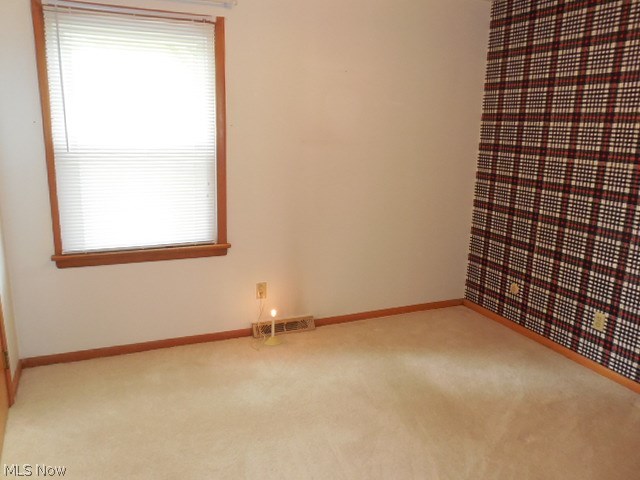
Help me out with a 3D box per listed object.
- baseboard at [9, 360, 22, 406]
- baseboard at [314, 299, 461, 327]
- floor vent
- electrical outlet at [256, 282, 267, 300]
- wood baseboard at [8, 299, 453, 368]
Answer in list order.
[{"bbox_3d":[-1.704,0.792,2.691,0.018,0.061,0.410,-5,14,-26],"label":"baseboard"},{"bbox_3d":[0.604,0.578,3.885,1.394,0.061,0.016,-4,14,-23],"label":"baseboard"},{"bbox_3d":[-0.256,0.629,3.504,0.463,0.090,0.050,-4,14,-23],"label":"floor vent"},{"bbox_3d":[-0.410,0.360,3.400,0.071,0.116,0.009,-4,14,-23],"label":"electrical outlet"},{"bbox_3d":[-0.273,0.639,3.519,3.298,0.061,0.016,-4,14,-23],"label":"wood baseboard"}]

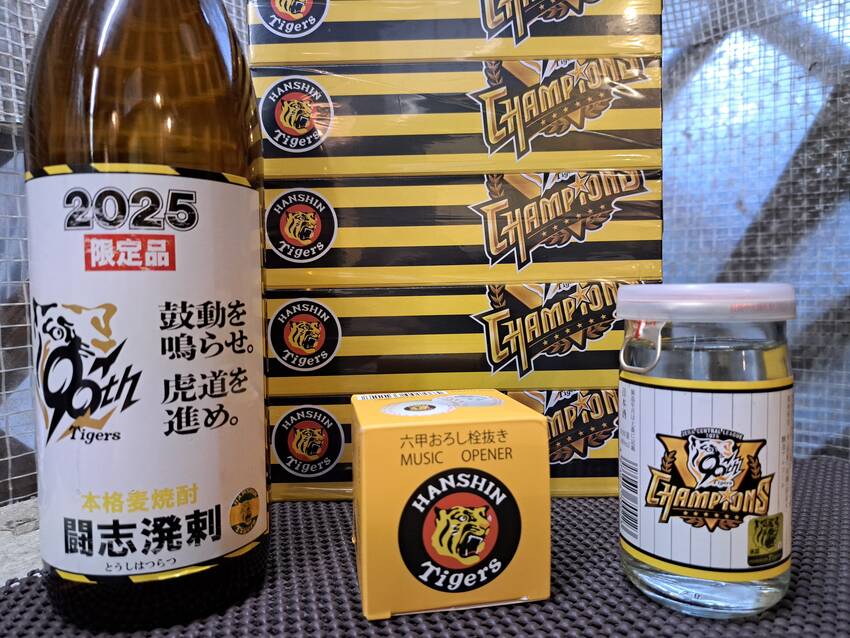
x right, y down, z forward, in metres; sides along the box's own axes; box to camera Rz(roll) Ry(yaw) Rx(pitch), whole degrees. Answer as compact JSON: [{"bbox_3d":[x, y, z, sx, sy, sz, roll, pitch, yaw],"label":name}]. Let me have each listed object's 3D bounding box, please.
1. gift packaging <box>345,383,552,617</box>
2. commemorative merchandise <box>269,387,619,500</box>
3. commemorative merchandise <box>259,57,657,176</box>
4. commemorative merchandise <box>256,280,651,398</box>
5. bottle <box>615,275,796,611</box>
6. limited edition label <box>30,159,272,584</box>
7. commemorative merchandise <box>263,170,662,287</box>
[{"bbox_3d":[0.006,0.065,0.229,0.064,0.064,0.063,-1,2,-10],"label":"gift packaging"},{"bbox_3d":[0.022,0.062,0.380,0.203,0.055,0.150,-1,2,1],"label":"commemorative merchandise"},{"bbox_3d":[0.019,-0.105,0.373,0.203,0.055,0.150,-1,2,1],"label":"commemorative merchandise"},{"bbox_3d":[0.021,0.007,0.378,0.203,0.055,0.150,-1,2,1],"label":"commemorative merchandise"},{"bbox_3d":[0.099,0.042,0.212,0.057,0.109,0.057,0,3,23],"label":"bottle"},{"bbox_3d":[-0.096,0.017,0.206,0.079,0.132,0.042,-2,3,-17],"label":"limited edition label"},{"bbox_3d":[0.020,-0.049,0.375,0.203,0.055,0.150,-1,2,1],"label":"commemorative merchandise"}]

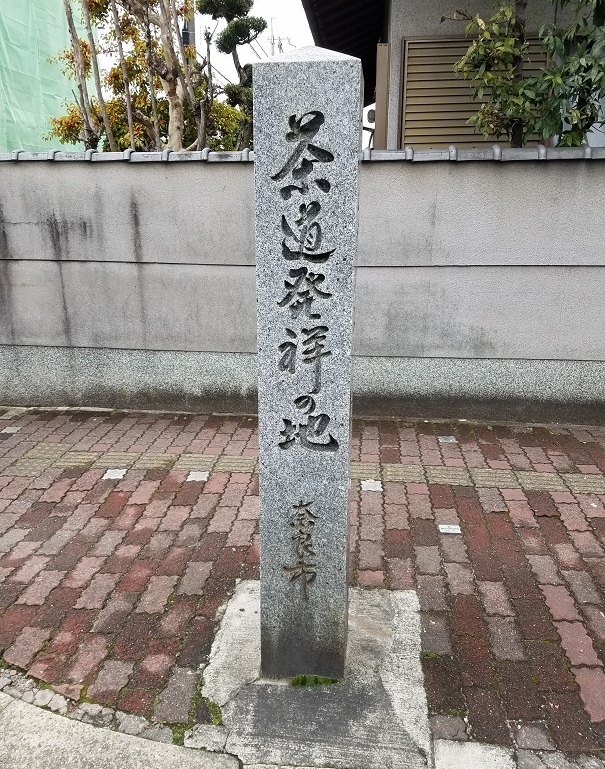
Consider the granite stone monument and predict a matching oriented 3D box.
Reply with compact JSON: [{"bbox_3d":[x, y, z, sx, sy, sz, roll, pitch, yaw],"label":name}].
[{"bbox_3d":[0.020,0.015,1.730,0.254,1.757,0.254,2,16,6],"label":"granite stone monument"}]

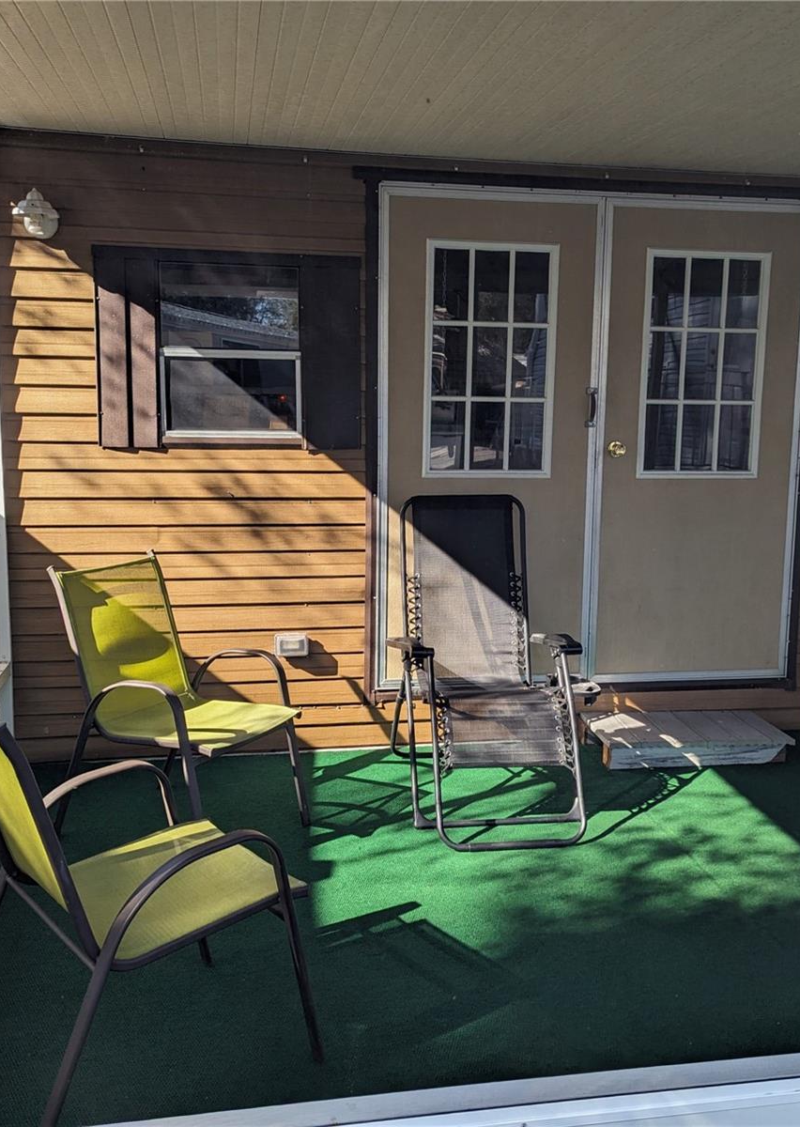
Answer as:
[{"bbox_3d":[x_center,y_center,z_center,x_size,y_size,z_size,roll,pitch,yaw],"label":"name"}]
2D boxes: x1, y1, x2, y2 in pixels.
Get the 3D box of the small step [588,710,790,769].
[{"bbox_3d":[1.211,0.748,4.419,0.794,0.116,0.423,0,8,-7],"label":"small step"}]

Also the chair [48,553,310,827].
[{"bbox_3d":[-0.734,0.460,3.484,0.702,0.902,0.547,5,9,29],"label":"chair"}]

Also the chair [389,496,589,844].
[{"bbox_3d":[0.311,0.328,3.825,0.670,1.095,1.029,-1,8,-9],"label":"chair"}]

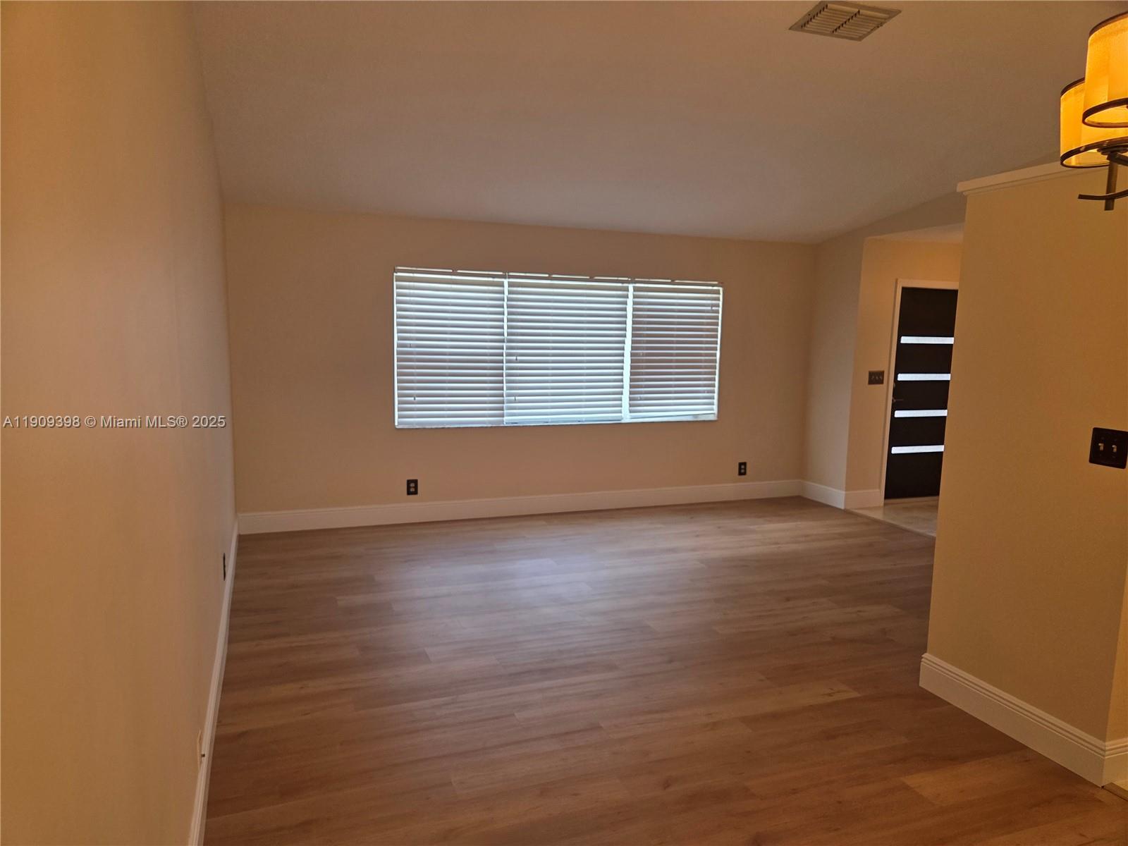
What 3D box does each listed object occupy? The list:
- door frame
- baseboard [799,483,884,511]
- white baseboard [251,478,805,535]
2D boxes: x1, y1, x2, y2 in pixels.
[{"bbox_3d":[3.447,-0.279,7.117,1.030,2.077,0.120,-2,8,-22],"label":"door frame"},{"bbox_3d":[2.656,0.666,7.162,0.478,0.160,0.584,-2,8,-22],"label":"baseboard"},{"bbox_3d":[-0.067,0.698,6.473,5.061,0.160,0.022,-2,8,-20],"label":"white baseboard"}]

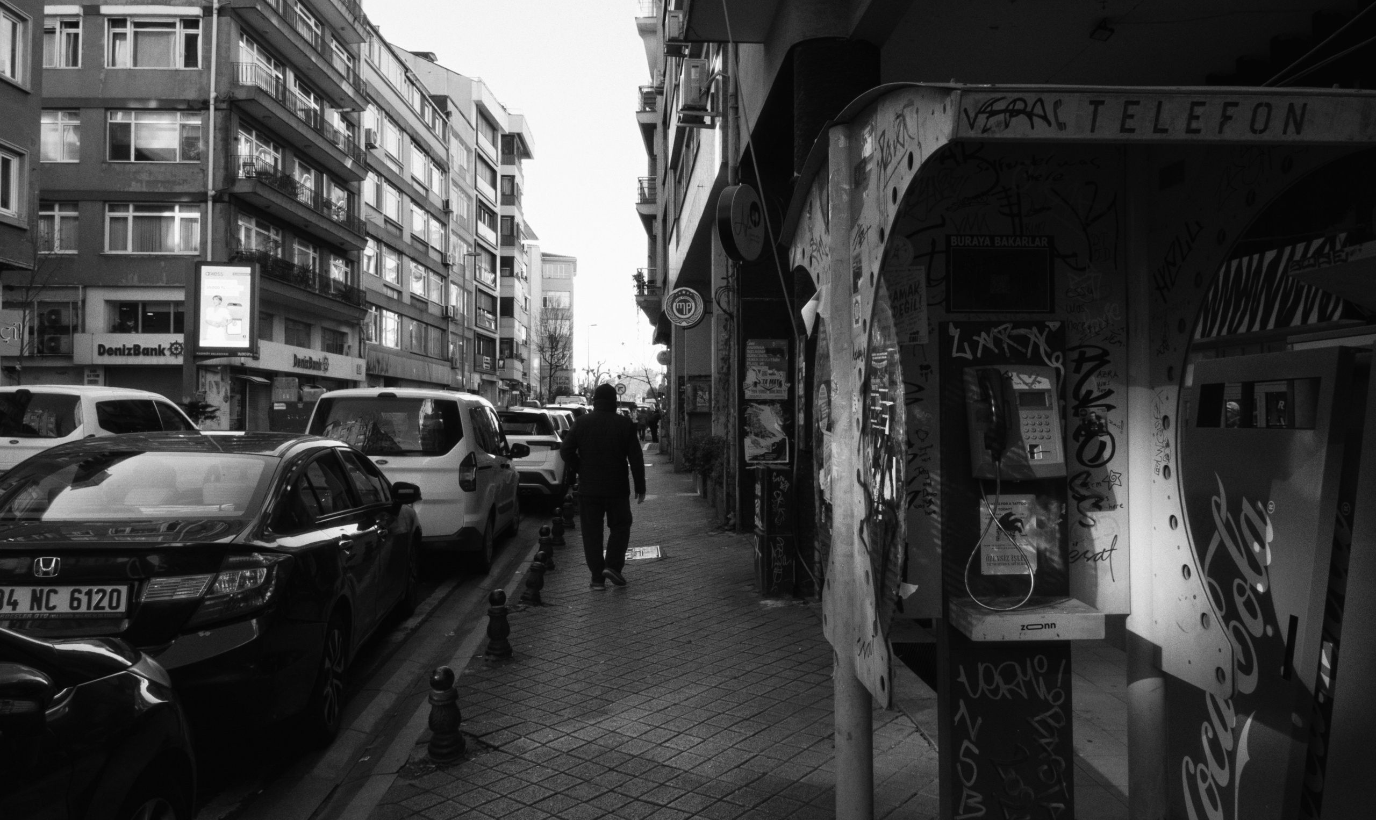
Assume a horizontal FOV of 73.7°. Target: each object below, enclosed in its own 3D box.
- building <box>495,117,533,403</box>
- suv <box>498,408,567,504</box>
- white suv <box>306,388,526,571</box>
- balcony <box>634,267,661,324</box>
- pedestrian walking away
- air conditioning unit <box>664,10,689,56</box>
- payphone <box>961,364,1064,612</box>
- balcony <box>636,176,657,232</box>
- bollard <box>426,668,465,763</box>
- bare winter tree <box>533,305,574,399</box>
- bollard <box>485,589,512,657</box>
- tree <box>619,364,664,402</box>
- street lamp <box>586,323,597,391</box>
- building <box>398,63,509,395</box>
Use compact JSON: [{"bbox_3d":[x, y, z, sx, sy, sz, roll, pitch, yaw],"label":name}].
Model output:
[{"bbox_3d":[-18.400,-9.600,69.700,12.500,23.000,11.000,0,-1,-5],"label":"building"},{"bbox_3d":[-2.970,0.730,16.500,1.840,1.610,4.420,0,-1,-3],"label":"suv"},{"bbox_3d":[-2.850,0.680,9.970,1.820,1.760,4.160,0,0,-5],"label":"white suv"},{"bbox_3d":[-1.180,-4.090,32.400,0.850,1.120,4.800,0,-1,3],"label":"balcony"},{"bbox_3d":[-0.720,0.652,7.780,0.700,1.720,0.520,0,-1,-3],"label":"pedestrian walking away"},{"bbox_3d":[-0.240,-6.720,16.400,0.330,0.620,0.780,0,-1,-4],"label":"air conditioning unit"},{"bbox_3d":[0.830,0.190,2.340,0.225,0.610,0.160,0,-1,-2],"label":"payphone"},{"bbox_3d":[-1.200,-6.780,31.200,0.750,1.170,4.200,0,-1,2],"label":"balcony"},{"bbox_3d":[-1.075,1.333,4.060,0.163,0.400,0.163,0,-1,0],"label":"bollard"},{"bbox_3d":[-9.880,-3.150,68.000,2.900,9.800,2.900,0,-1,0],"label":"bare winter tree"},{"bbox_3d":[-1.180,1.317,5.720,0.160,0.400,0.160,0,-1,0],"label":"bollard"},{"bbox_3d":[-2.500,-0.600,50.000,2.500,4.100,2.400,0,-1,3],"label":"tree"},{"bbox_3d":[-8.700,-2.930,84.000,0.950,9.700,0.350,0,-1,0],"label":"street lamp"},{"bbox_3d":[-18.700,-10.700,62.500,11.000,24.800,9.000,0,-1,1],"label":"building"}]

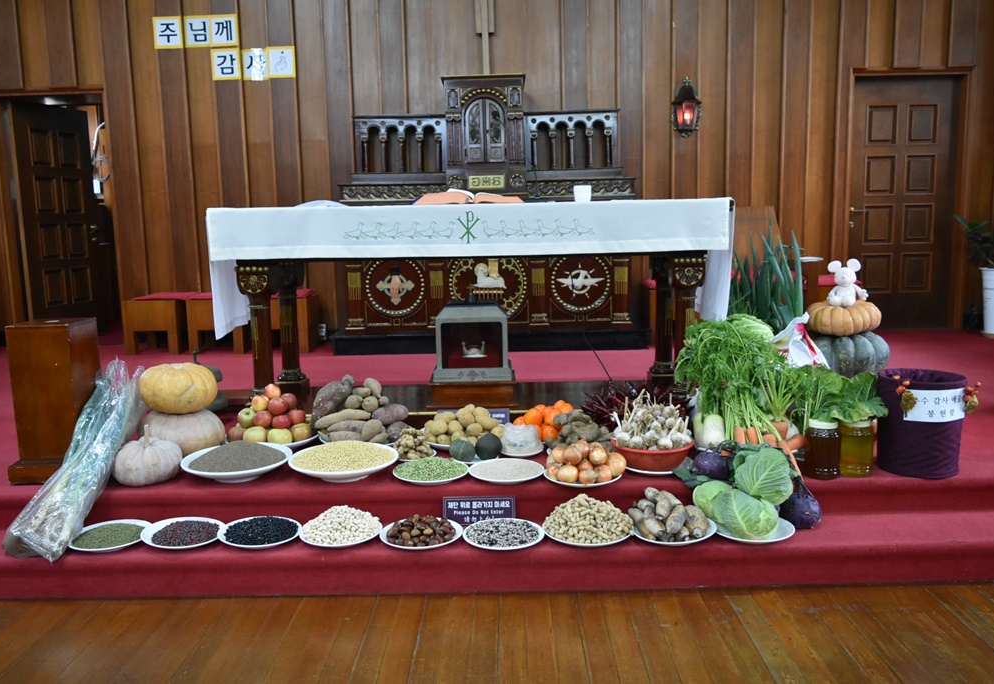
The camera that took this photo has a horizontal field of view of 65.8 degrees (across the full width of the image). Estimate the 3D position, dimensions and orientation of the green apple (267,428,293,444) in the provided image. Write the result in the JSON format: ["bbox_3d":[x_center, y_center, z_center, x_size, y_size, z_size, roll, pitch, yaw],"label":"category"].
[{"bbox_3d":[-0.898,0.396,3.188,0.094,0.078,0.092,-1,8,1],"label":"green apple"}]

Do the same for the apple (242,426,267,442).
[{"bbox_3d":[-1.002,0.390,3.184,0.090,0.078,0.090,-1,8,1],"label":"apple"}]

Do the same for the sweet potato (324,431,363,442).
[{"bbox_3d":[-0.632,0.398,3.165,0.175,0.062,0.064,-1,8,1],"label":"sweet potato"}]

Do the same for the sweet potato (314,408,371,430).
[{"bbox_3d":[-0.624,0.313,3.102,0.235,0.075,0.062,-4,8,-17],"label":"sweet potato"}]

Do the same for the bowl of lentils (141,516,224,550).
[{"bbox_3d":[-1.019,0.627,2.475,0.268,0.040,0.268,-1,8,1],"label":"bowl of lentils"}]

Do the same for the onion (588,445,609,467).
[{"bbox_3d":[0.338,0.375,2.560,0.066,0.072,0.066,-1,8,0],"label":"onion"}]

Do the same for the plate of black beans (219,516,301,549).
[{"bbox_3d":[-0.758,0.608,2.458,0.263,0.050,0.263,-1,8,0],"label":"plate of black beans"}]

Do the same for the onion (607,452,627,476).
[{"bbox_3d":[0.402,0.414,2.595,0.078,0.080,0.078,-1,8,0],"label":"onion"}]

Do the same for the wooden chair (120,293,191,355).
[{"bbox_3d":[-2.690,-0.155,6.166,0.405,0.440,0.410,-1,8,0],"label":"wooden chair"}]

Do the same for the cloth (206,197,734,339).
[{"bbox_3d":[-0.117,-0.369,3.625,2.209,0.540,0.734,-1,8,1],"label":"cloth"}]

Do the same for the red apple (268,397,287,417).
[{"bbox_3d":[-0.927,0.273,3.251,0.078,0.075,0.078,-1,8,1],"label":"red apple"}]

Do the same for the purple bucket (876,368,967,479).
[{"bbox_3d":[1.515,0.288,2.758,0.282,0.330,0.285,1,8,13],"label":"purple bucket"}]

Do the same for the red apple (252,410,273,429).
[{"bbox_3d":[-0.989,0.329,3.241,0.080,0.075,0.080,-1,8,1],"label":"red apple"}]

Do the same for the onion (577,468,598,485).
[{"bbox_3d":[0.313,0.462,2.648,0.065,0.060,0.063,-1,8,1],"label":"onion"}]

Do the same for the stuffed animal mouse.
[{"bbox_3d":[1.786,-0.304,3.927,0.215,0.235,0.170,4,9,30],"label":"stuffed animal mouse"}]

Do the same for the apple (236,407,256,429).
[{"bbox_3d":[-1.059,0.315,3.228,0.076,0.076,0.076,-1,8,1],"label":"apple"}]

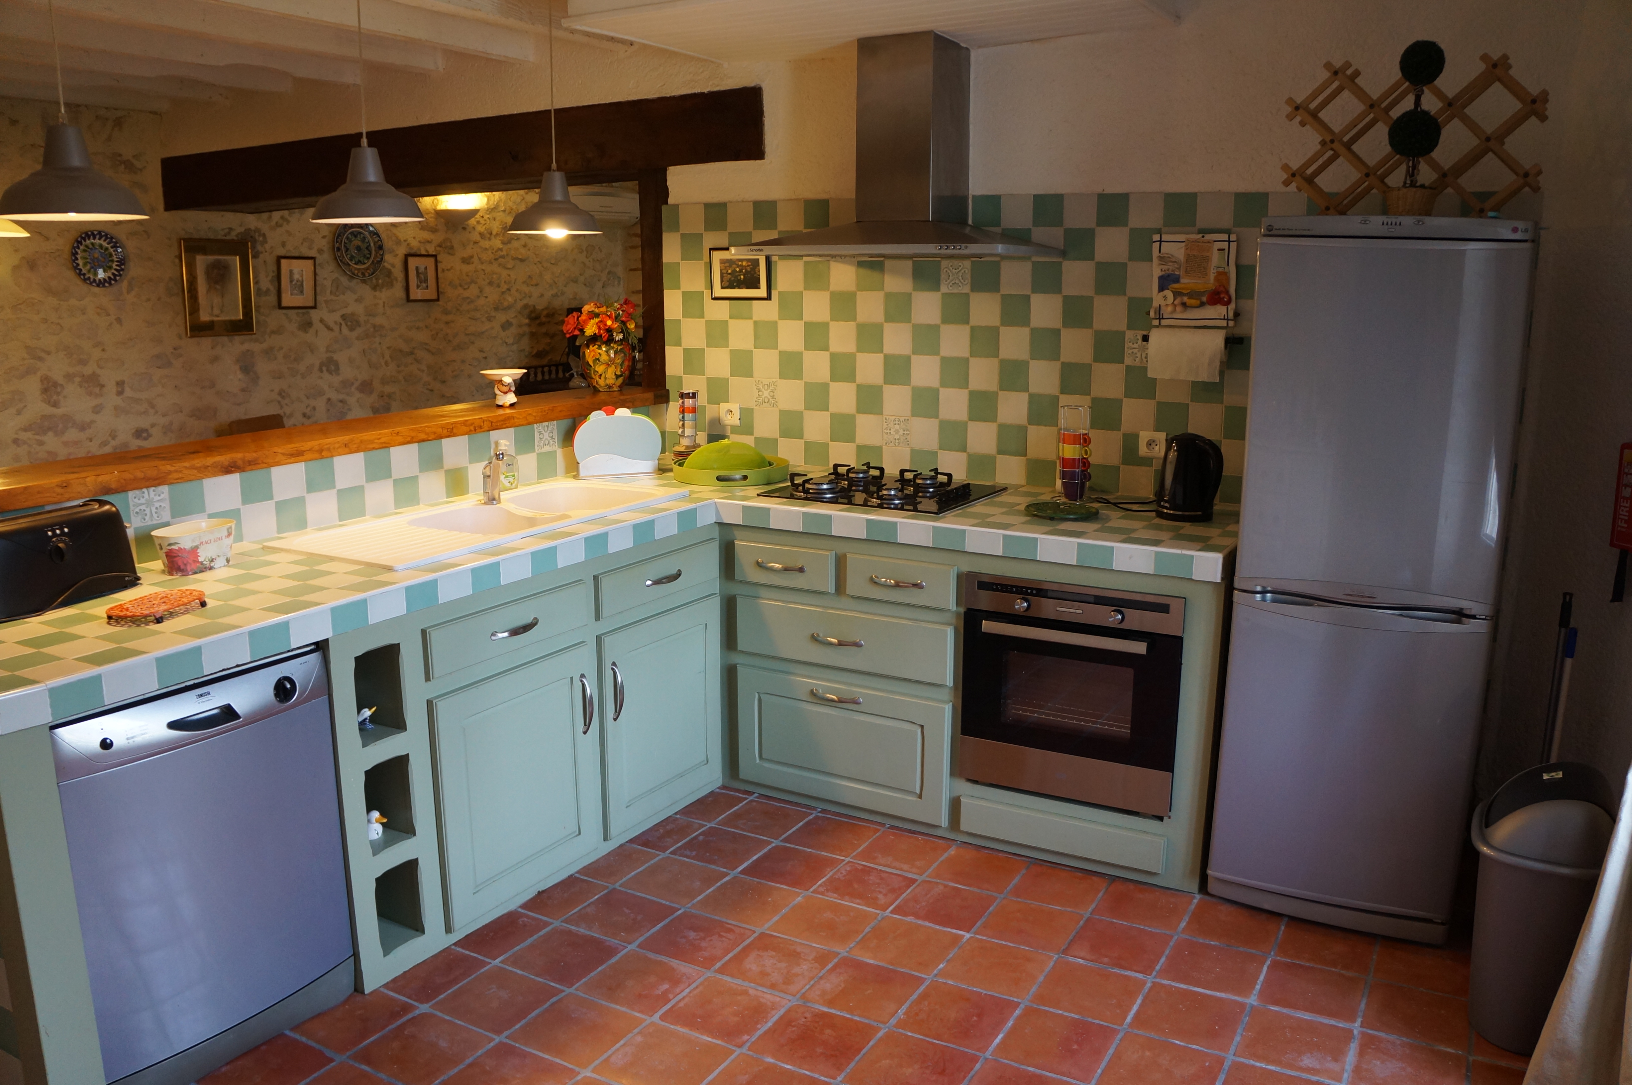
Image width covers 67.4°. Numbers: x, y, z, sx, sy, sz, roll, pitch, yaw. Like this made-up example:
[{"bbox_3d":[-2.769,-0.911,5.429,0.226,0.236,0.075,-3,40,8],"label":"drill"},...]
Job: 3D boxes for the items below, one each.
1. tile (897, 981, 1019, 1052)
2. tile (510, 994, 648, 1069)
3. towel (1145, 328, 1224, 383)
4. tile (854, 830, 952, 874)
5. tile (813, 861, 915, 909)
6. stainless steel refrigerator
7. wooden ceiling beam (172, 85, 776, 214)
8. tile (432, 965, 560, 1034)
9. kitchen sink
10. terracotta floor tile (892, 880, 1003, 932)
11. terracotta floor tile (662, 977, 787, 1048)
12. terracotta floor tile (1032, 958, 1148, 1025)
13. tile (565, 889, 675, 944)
[{"bbox_3d":[0.302,1.013,2.608,0.220,0.015,0.220,7,14,29],"label":"tile"},{"bbox_3d":[-0.499,1.034,2.569,0.216,0.015,0.216,7,13,28],"label":"tile"},{"bbox_3d":[1.044,-0.530,3.448,0.225,0.147,0.110,7,14,29],"label":"towel"},{"bbox_3d":[0.239,0.864,3.378,0.212,0.017,0.209,6,13,29],"label":"tile"},{"bbox_3d":[0.130,0.902,3.189,0.220,0.015,0.220,7,14,29],"label":"tile"},{"bbox_3d":[1.405,0.063,3.075,0.588,1.685,0.635,6,13,29],"label":"stainless steel refrigerator"},{"bbox_3d":[-1.554,-1.565,4.970,3.270,0.255,0.270,6,13,28],"label":"wooden ceiling beam"},{"bbox_3d":[-0.702,1.019,2.706,0.209,0.015,0.209,7,13,29],"label":"tile"},{"bbox_3d":[-0.869,0.012,3.421,0.475,0.185,1.180,7,13,29],"label":"kitchen sink"},{"bbox_3d":[0.325,0.920,3.077,0.212,0.017,0.209,6,13,29],"label":"terracotta floor tile"},{"bbox_3d":[-0.194,1.005,2.610,0.212,0.017,0.209,6,13,29],"label":"terracotta floor tile"},{"bbox_3d":[0.599,0.988,2.667,0.212,0.017,0.209,6,13,29],"label":"terracotta floor tile"},{"bbox_3d":[-0.476,0.920,3.005,0.208,0.015,0.208,7,14,28],"label":"tile"}]

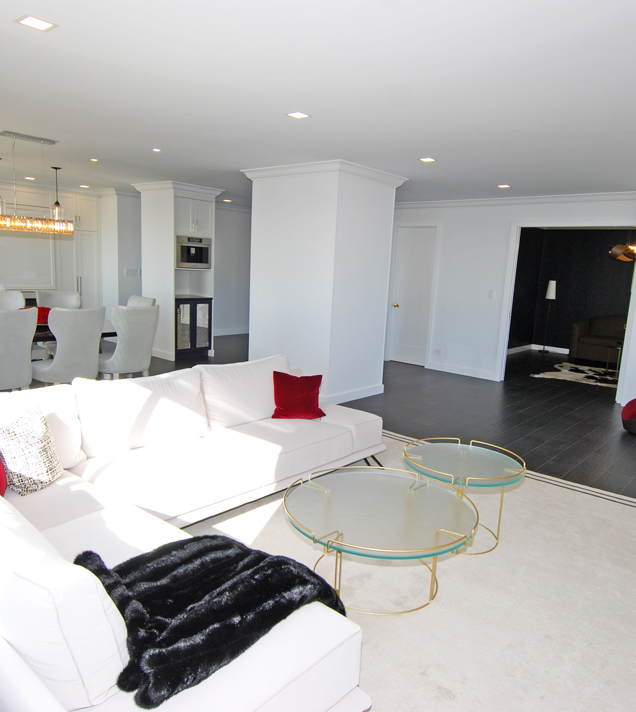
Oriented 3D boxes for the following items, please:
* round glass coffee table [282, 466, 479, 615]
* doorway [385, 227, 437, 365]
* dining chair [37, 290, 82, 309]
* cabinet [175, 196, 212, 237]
[{"bbox_3d":[0.290,0.892,2.596,0.920,0.385,0.920,3,10,0],"label":"round glass coffee table"},{"bbox_3d":[1.413,-0.878,8.045,0.700,2.060,0.120,11,13,39],"label":"doorway"},{"bbox_3d":[-2.941,-0.218,6.314,0.680,1.030,0.560,11,13,41],"label":"dining chair"},{"bbox_3d":[-1.978,-2.052,7.909,0.500,0.520,0.620,11,13,41],"label":"cabinet"}]

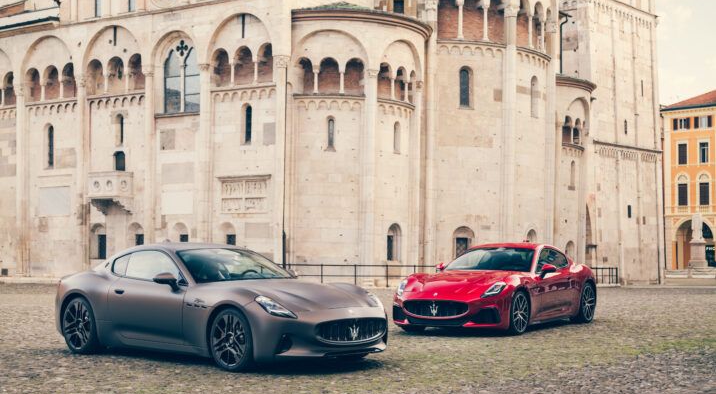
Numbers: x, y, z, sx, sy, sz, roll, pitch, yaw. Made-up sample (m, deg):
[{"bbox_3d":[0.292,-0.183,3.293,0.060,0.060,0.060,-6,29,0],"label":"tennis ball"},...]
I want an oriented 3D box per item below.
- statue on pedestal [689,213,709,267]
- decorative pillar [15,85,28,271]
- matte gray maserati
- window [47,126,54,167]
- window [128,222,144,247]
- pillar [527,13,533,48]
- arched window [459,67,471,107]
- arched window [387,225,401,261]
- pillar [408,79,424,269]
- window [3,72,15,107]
[{"bbox_3d":[27.366,3.418,88.000,1.550,4.450,1.550,-1,-3,18],"label":"statue on pedestal"},{"bbox_3d":[-14.018,-0.659,45.430,0.420,7.814,0.360,-2,-3,34],"label":"decorative pillar"},{"bbox_3d":[-1.790,1.245,13.300,4.940,1.350,1.980,-3,-4,44],"label":"matte gray maserati"},{"bbox_3d":[-13.439,-2.208,47.825,0.500,1.929,0.300,-2,-3,32],"label":"window"},{"bbox_3d":[-8.477,1.612,41.857,0.700,1.250,0.280,-2,-3,34],"label":"window"},{"bbox_3d":[7.488,-7.227,47.782,0.260,1.497,0.260,0,-3,0],"label":"pillar"},{"bbox_3d":[4.463,-4.632,45.861,0.480,1.686,0.300,1,-3,-12],"label":"arched window"},{"bbox_3d":[1.273,1.607,38.667,0.280,1.271,0.650,-2,-3,40],"label":"arched window"},{"bbox_3d":[2.303,-0.744,43.080,0.500,7.730,0.600,-1,-3,19],"label":"pillar"},{"bbox_3d":[-15.761,-4.851,49.377,0.820,1.543,0.350,-2,-3,32],"label":"window"}]

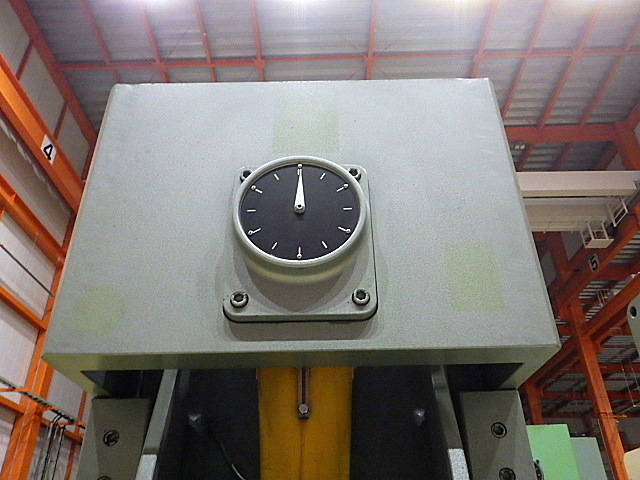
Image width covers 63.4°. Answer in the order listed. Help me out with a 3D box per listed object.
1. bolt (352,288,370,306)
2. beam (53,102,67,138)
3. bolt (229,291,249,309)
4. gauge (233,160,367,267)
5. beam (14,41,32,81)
[{"bbox_3d":[0.041,0.057,0.510,0.017,0.017,0.011,-1,-31,0],"label":"bolt"},{"bbox_3d":[-6.236,-2.871,12.461,0.100,1.200,0.100,-1,-31,-1],"label":"beam"},{"bbox_3d":[-0.079,0.059,0.510,0.017,0.017,0.011,-1,-31,0],"label":"bolt"},{"bbox_3d":[-0.020,-0.022,0.555,0.138,0.138,0.040,-1,-31,0],"label":"gauge"},{"bbox_3d":[-6.220,-3.775,10.905,0.100,1.200,0.100,-1,-31,-1],"label":"beam"}]

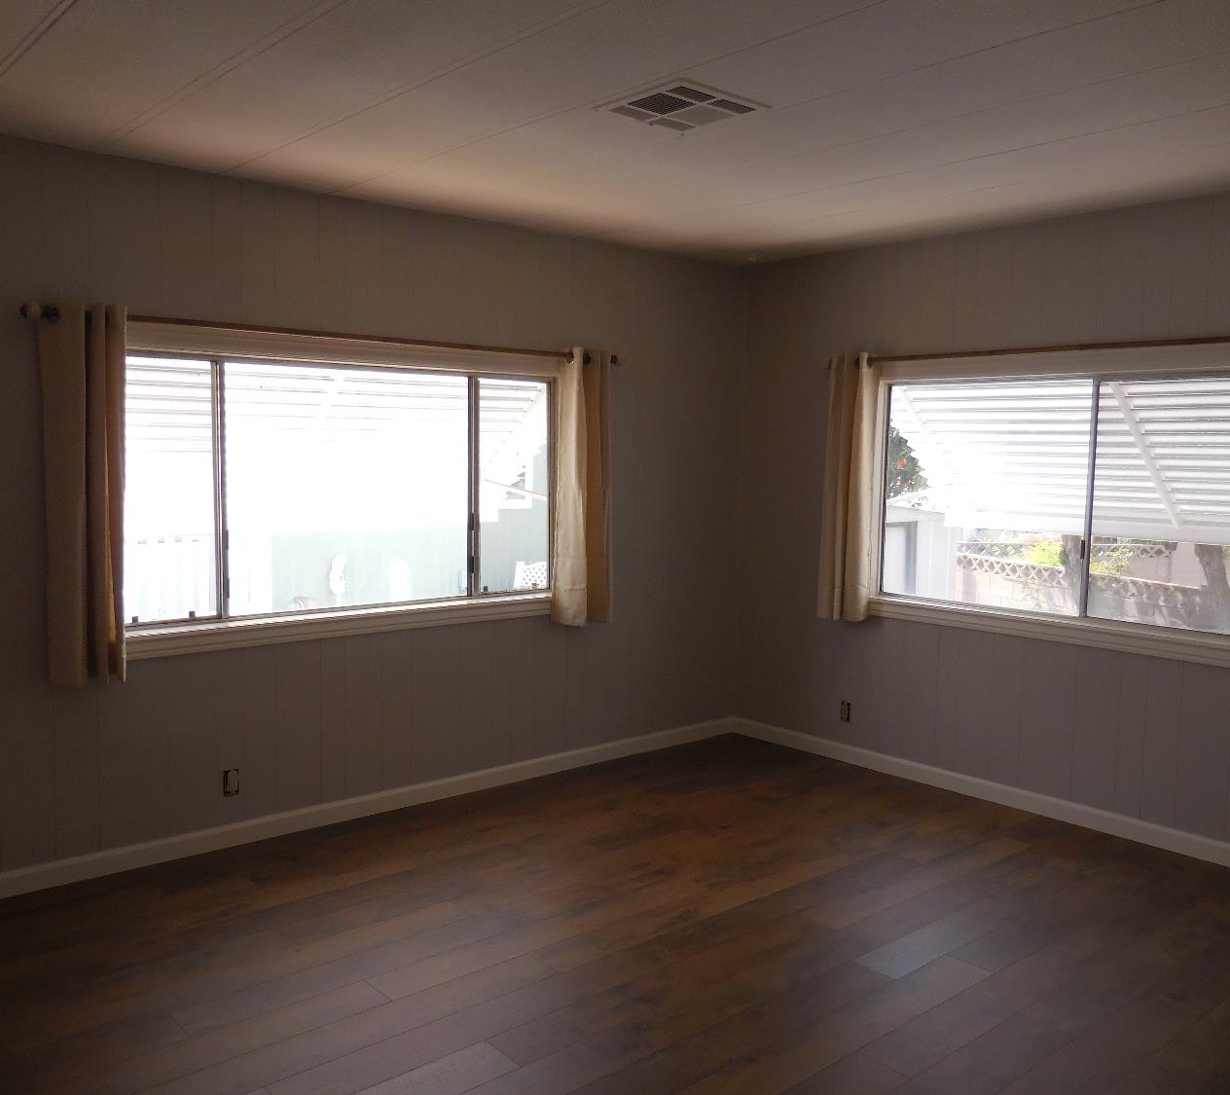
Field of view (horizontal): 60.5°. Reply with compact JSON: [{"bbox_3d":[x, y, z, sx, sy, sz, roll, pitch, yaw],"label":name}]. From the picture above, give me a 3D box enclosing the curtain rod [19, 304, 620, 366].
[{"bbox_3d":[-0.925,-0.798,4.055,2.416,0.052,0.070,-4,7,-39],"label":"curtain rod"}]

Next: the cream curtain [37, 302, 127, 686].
[{"bbox_3d":[-1.734,-0.169,3.449,0.229,1.219,0.099,-4,7,-39],"label":"cream curtain"}]

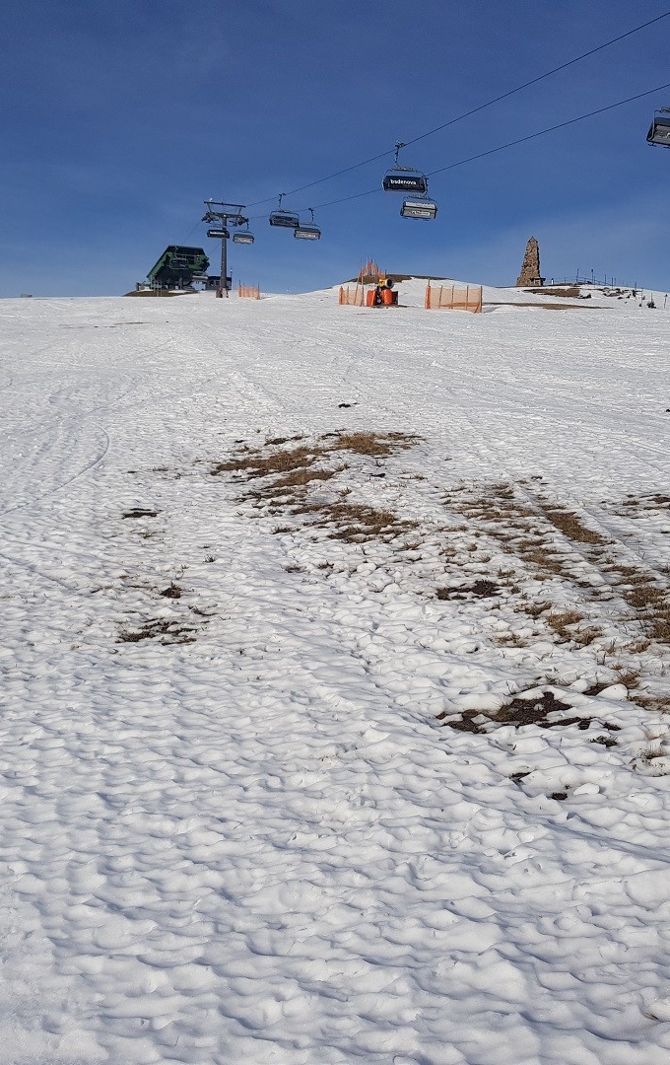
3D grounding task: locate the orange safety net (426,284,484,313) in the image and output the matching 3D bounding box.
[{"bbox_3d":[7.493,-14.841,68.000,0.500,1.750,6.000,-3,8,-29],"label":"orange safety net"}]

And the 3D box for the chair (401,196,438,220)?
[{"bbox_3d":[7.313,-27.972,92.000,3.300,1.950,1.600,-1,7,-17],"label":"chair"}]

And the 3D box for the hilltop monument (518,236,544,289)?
[{"bbox_3d":[35.709,-49.313,195.000,4.000,9.200,4.000,2,7,14],"label":"hilltop monument"}]

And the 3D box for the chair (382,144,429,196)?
[{"bbox_3d":[5.214,-26.701,78.500,3.300,3.600,1.600,-1,7,-17],"label":"chair"}]

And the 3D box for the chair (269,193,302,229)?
[{"bbox_3d":[-5.297,-34.000,113.000,3.300,3.600,1.600,-1,7,-17],"label":"chair"}]

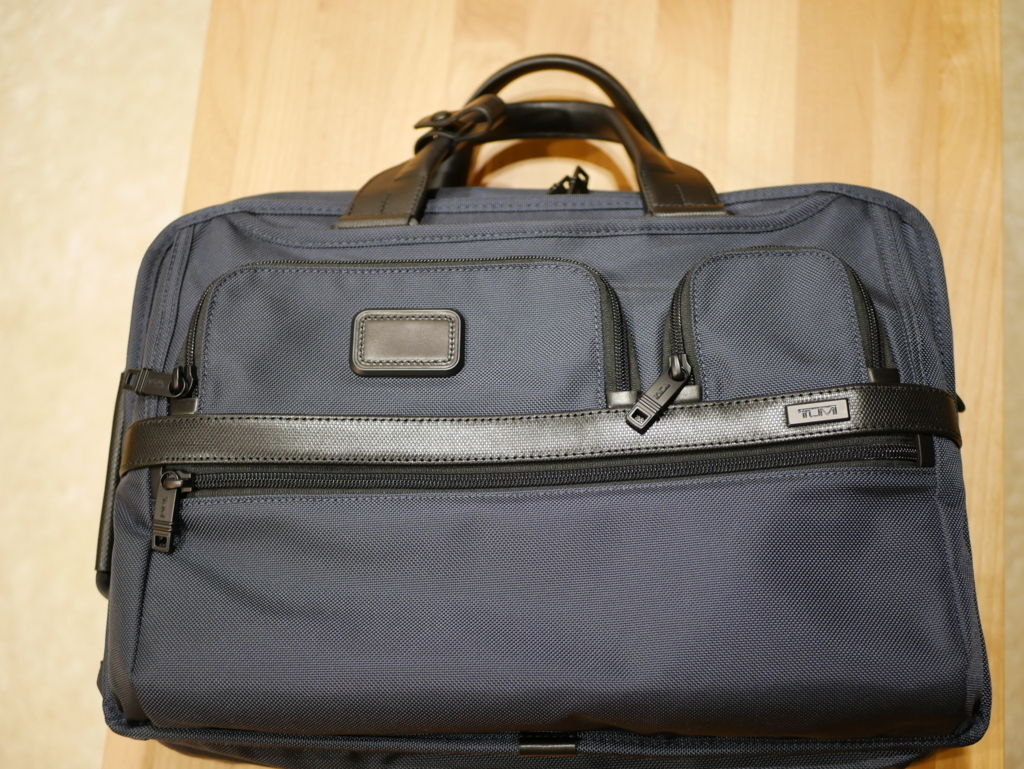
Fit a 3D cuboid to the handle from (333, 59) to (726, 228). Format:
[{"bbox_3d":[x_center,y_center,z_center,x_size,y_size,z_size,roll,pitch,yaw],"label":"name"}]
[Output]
[{"bbox_3d":[0.009,-0.131,0.788,0.200,0.090,0.090,-1,73,0],"label":"handle"}]

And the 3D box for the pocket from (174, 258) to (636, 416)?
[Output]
[{"bbox_3d":[-0.053,-0.024,0.749,0.232,0.026,0.078,-1,73,0],"label":"pocket"}]

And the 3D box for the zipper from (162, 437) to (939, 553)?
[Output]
[{"bbox_3d":[0.013,0.054,0.725,0.380,0.020,0.048,-1,73,0],"label":"zipper"}]

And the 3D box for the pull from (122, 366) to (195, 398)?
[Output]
[{"bbox_3d":[-0.179,-0.001,0.751,0.038,0.014,0.015,-1,73,0],"label":"pull"}]

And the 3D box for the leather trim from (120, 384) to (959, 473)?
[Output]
[{"bbox_3d":[0.013,0.022,0.738,0.415,0.030,0.032,-1,73,0],"label":"leather trim"}]

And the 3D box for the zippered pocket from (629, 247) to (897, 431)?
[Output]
[{"bbox_3d":[0.125,-0.022,0.748,0.131,0.028,0.090,-1,73,0],"label":"zippered pocket"}]

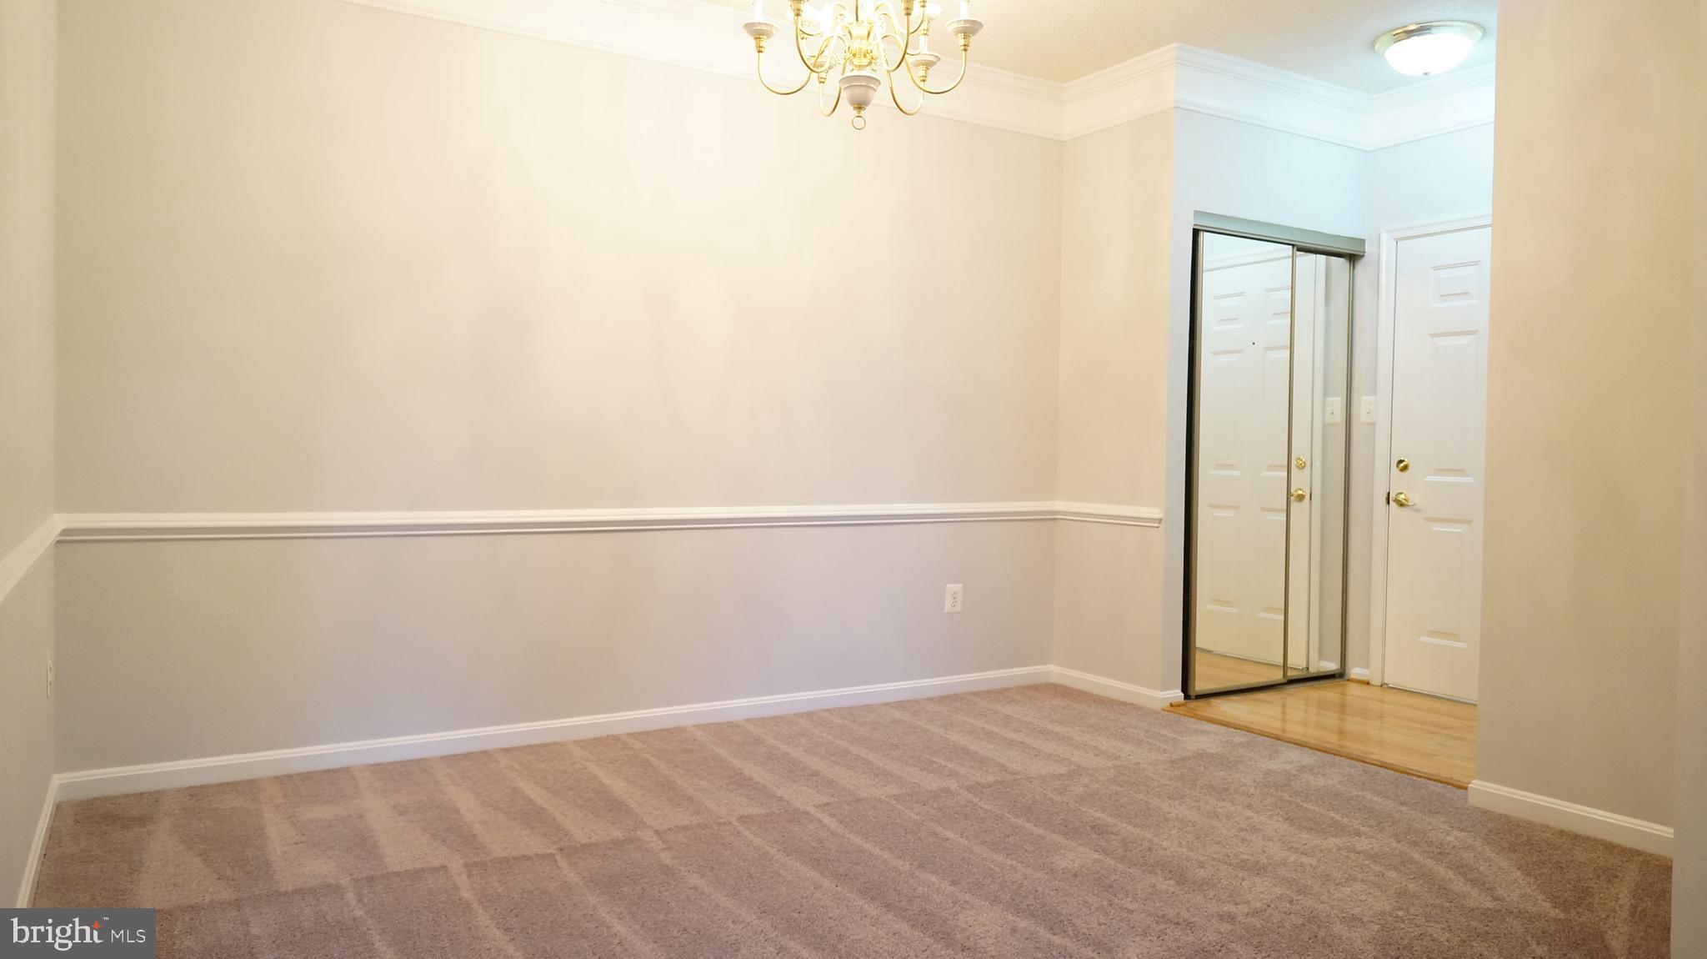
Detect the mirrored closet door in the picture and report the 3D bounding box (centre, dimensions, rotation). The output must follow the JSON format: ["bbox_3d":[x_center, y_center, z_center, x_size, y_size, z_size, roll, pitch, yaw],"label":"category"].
[{"bbox_3d":[1.916,-0.062,4.938,1.076,2.000,0.060,0,2,-30],"label":"mirrored closet door"}]

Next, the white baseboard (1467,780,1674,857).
[{"bbox_3d":[2.039,0.959,3.098,0.020,0.075,0.533,0,2,-33],"label":"white baseboard"}]

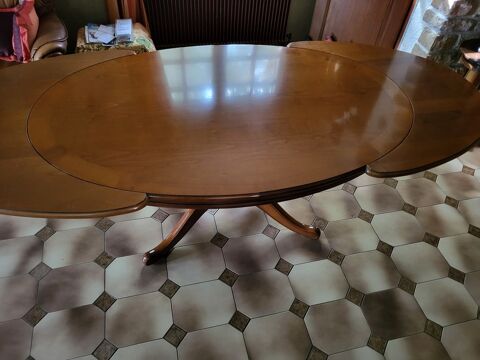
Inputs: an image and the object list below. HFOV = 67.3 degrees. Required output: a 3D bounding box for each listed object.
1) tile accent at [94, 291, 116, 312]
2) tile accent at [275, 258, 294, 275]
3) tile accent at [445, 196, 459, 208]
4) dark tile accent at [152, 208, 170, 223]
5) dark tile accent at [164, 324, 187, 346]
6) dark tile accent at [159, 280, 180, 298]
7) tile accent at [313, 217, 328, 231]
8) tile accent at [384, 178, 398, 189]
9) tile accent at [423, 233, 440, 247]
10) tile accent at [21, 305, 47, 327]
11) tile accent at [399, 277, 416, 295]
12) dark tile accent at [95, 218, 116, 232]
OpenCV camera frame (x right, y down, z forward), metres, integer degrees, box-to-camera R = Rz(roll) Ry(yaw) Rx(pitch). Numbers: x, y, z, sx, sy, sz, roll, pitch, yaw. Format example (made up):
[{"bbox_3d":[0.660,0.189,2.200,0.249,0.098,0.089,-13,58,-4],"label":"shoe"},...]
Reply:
[{"bbox_3d":[-0.610,0.556,1.633,0.070,0.010,0.070,26,50,18],"label":"tile accent"},{"bbox_3d":[0.229,0.452,1.875,0.070,0.010,0.070,26,50,18],"label":"tile accent"},{"bbox_3d":[1.355,0.141,2.310,0.073,0.010,0.073,26,50,18],"label":"tile accent"},{"bbox_3d":[-0.457,0.208,2.071,0.073,0.010,0.073,26,50,18],"label":"dark tile accent"},{"bbox_3d":[-0.288,0.691,1.600,0.070,0.010,0.070,26,50,18],"label":"dark tile accent"},{"bbox_3d":[-0.331,0.518,1.696,0.070,0.010,0.070,26,50,18],"label":"dark tile accent"},{"bbox_3d":[0.463,0.252,2.087,0.070,0.010,0.070,26,50,18],"label":"tile accent"},{"bbox_3d":[1.002,0.020,2.389,0.073,0.010,0.073,26,50,18],"label":"tile accent"},{"bbox_3d":[1.063,0.336,1.998,0.070,0.010,0.070,26,50,18],"label":"tile accent"},{"bbox_3d":[-0.890,0.594,1.571,0.070,0.010,0.070,26,50,18],"label":"tile accent"},{"bbox_3d":[0.856,0.542,1.849,0.070,0.010,0.070,26,50,18],"label":"tile accent"},{"bbox_3d":[-0.714,0.241,1.917,0.070,0.010,0.070,26,50,18],"label":"dark tile accent"}]

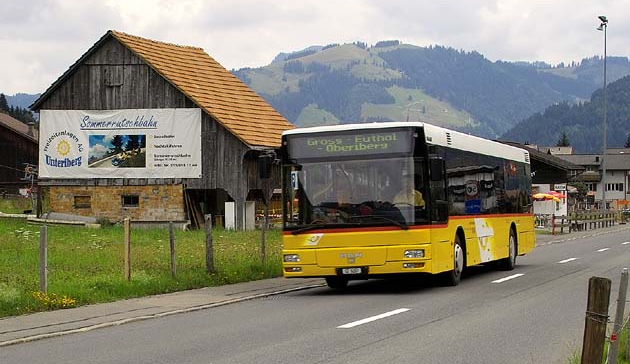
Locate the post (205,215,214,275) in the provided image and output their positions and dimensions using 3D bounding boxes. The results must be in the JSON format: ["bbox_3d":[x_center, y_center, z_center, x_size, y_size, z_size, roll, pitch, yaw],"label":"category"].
[{"bbox_3d":[-2.093,1.236,21.920,0.140,1.166,0.140,0,-1,21],"label":"post"}]

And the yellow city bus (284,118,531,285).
[{"bbox_3d":[2.293,0.502,22.146,2.530,2.794,9.824,-2,-2,21],"label":"yellow city bus"}]

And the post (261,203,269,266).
[{"bbox_3d":[-1.154,1.274,25.197,0.110,1.245,0.110,0,-1,21],"label":"post"}]

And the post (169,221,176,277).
[{"bbox_3d":[-2.680,1.267,20.768,0.100,1.045,0.100,0,-1,21],"label":"post"}]

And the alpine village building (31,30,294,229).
[{"bbox_3d":[-6.028,-2.072,49.687,11.185,8.577,7.326,0,-1,26],"label":"alpine village building"}]

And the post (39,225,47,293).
[{"bbox_3d":[-4.120,1.173,16.714,0.110,1.035,0.110,0,-1,21],"label":"post"}]

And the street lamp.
[{"bbox_3d":[22.190,-4.708,85.172,0.900,16.170,0.600,1,-1,-21],"label":"street lamp"}]

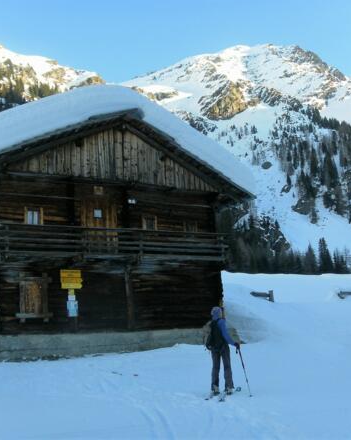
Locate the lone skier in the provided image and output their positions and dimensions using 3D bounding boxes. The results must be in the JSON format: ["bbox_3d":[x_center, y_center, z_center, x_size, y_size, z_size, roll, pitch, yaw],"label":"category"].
[{"bbox_3d":[0.925,2.614,11.900,0.570,1.740,0.520,-8,-13,23],"label":"lone skier"}]

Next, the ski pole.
[{"bbox_3d":[1.358,2.974,11.696,0.080,1.034,0.080,-26,-35,19],"label":"ski pole"}]

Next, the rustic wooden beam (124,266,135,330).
[{"bbox_3d":[-1.533,2.597,19.719,0.200,2.122,0.200,2,-14,-28],"label":"rustic wooden beam"}]

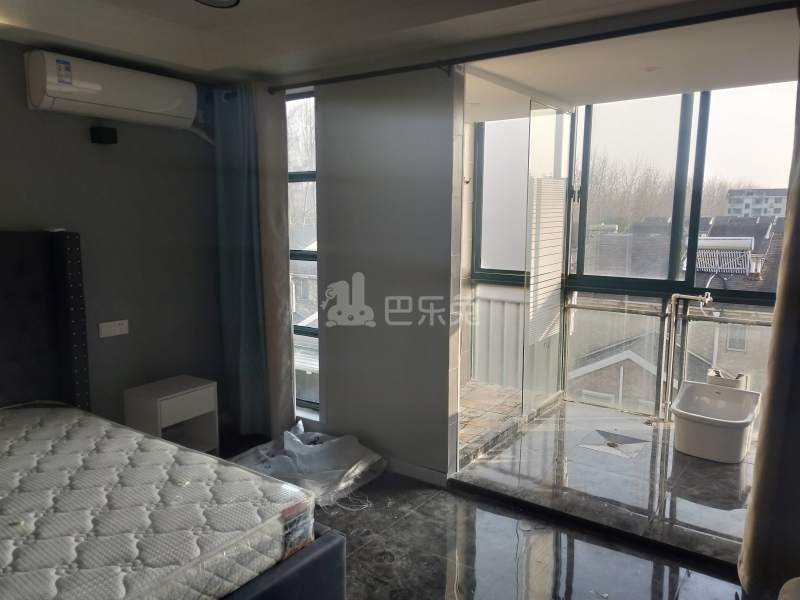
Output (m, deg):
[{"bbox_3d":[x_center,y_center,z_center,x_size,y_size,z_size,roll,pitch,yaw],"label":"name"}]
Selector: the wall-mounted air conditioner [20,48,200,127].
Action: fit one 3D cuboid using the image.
[{"bbox_3d":[-1.595,-1.162,3.260,0.205,0.275,0.853,7,12,36],"label":"wall-mounted air conditioner"}]

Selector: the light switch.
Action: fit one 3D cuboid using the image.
[{"bbox_3d":[-1.719,0.175,3.486,0.012,0.086,0.173,7,12,36],"label":"light switch"}]

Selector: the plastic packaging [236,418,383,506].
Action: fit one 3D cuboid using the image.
[{"bbox_3d":[-0.629,0.995,3.679,0.920,0.180,0.620,7,12,36],"label":"plastic packaging"}]

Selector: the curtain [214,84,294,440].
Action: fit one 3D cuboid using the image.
[{"bbox_3d":[-0.964,-0.204,3.902,0.600,2.370,0.190,7,12,36],"label":"curtain"}]

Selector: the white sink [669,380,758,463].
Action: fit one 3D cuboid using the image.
[{"bbox_3d":[2.055,0.815,3.798,0.490,0.375,0.420,7,12,36],"label":"white sink"}]

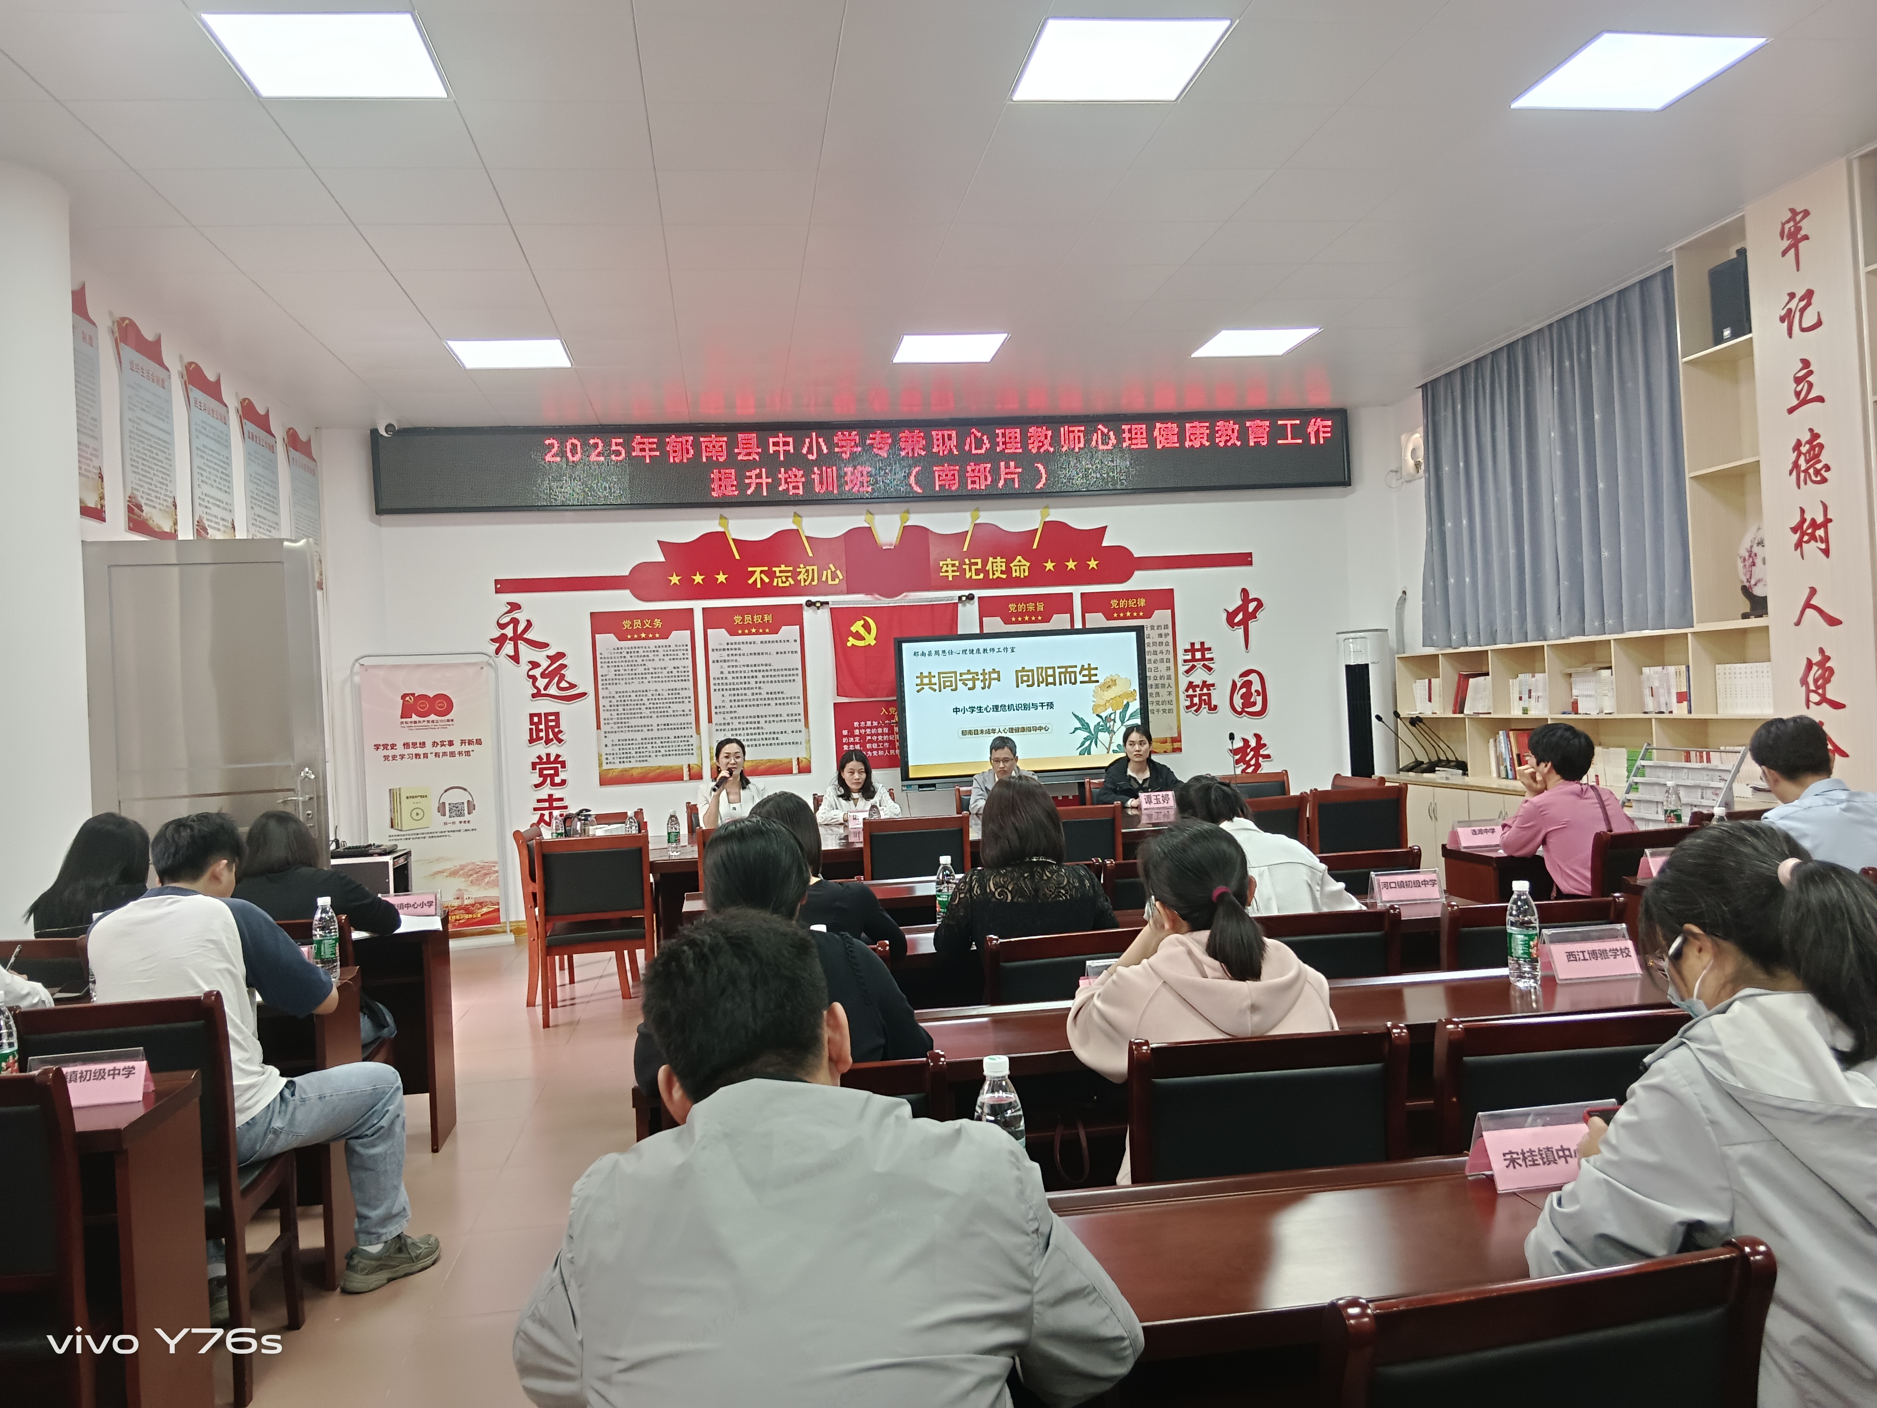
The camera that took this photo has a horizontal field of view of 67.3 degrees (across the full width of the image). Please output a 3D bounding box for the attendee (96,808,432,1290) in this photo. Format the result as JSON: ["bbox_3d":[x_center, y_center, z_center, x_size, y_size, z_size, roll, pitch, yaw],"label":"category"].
[{"bbox_3d":[-1.694,0.890,3.549,0.690,1.265,0.790,-3,0,3],"label":"attendee"}]

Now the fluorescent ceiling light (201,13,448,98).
[{"bbox_3d":[-1.800,-1.927,4.189,0.590,0.030,0.590,-3,0,-8],"label":"fluorescent ceiling light"}]

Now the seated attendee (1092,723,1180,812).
[{"bbox_3d":[1.256,0.741,8.669,0.545,1.242,0.626,-3,0,-8],"label":"seated attendee"}]

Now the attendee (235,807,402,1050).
[{"bbox_3d":[-1.960,0.918,4.354,0.530,1.180,0.750,-3,0,-4],"label":"attendee"}]

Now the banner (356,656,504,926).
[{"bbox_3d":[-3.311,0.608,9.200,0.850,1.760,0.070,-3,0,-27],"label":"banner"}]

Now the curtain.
[{"bbox_3d":[3.585,-1.298,8.531,0.130,1.810,2.750,-3,0,-8],"label":"curtain"}]

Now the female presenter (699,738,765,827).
[{"bbox_3d":[-1.159,0.838,8.161,0.480,1.270,0.680,-3,0,-10],"label":"female presenter"}]

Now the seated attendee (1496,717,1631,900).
[{"bbox_3d":[2.287,0.702,5.097,0.520,1.240,0.680,-3,0,-16],"label":"seated attendee"}]

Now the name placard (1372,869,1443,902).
[{"bbox_3d":[1.385,0.536,4.165,0.200,0.094,0.076,-3,0,-2],"label":"name placard"}]

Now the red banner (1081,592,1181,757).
[{"bbox_3d":[1.434,-0.226,10.473,0.703,1.217,0.020,-3,0,-8],"label":"red banner"}]

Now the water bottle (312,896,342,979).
[{"bbox_3d":[-1.651,0.635,3.805,0.066,0.226,0.066,-3,0,-8],"label":"water bottle"}]

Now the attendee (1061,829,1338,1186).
[{"bbox_3d":[0.471,0.806,2.512,0.495,1.192,0.667,-3,0,-11],"label":"attendee"}]

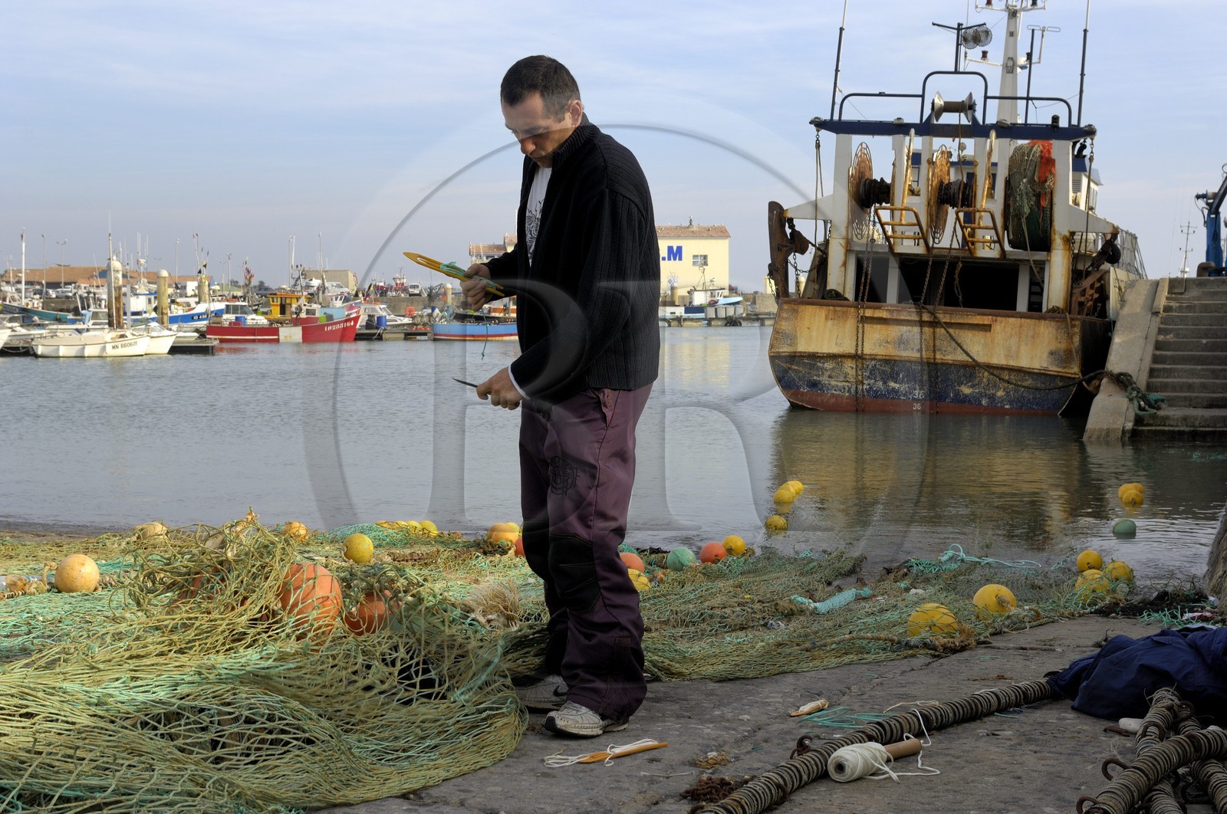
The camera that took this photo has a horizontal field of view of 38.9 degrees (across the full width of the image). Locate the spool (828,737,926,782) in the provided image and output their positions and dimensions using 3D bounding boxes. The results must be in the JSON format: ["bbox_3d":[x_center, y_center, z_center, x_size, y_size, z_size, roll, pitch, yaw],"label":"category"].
[{"bbox_3d":[0.602,0.786,3.909,0.290,0.080,0.080,-2,1,-44],"label":"spool"}]

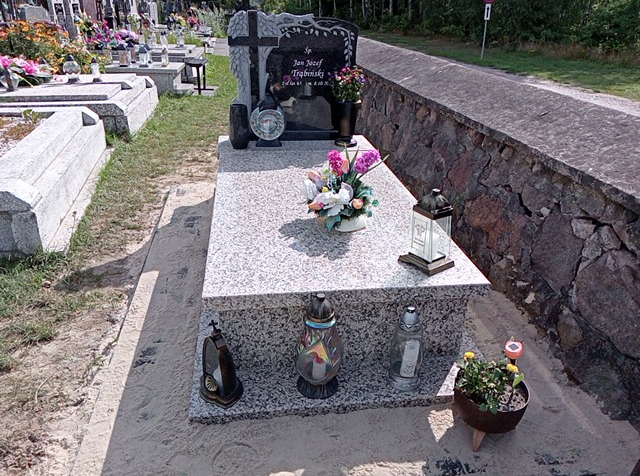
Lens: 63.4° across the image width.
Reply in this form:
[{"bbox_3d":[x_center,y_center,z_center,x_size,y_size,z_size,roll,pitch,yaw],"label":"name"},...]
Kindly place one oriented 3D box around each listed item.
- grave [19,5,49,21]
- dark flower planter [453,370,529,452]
[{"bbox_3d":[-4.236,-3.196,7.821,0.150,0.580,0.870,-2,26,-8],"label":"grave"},{"bbox_3d":[0.524,0.544,1.635,0.222,0.205,0.222,-2,27,-9],"label":"dark flower planter"}]

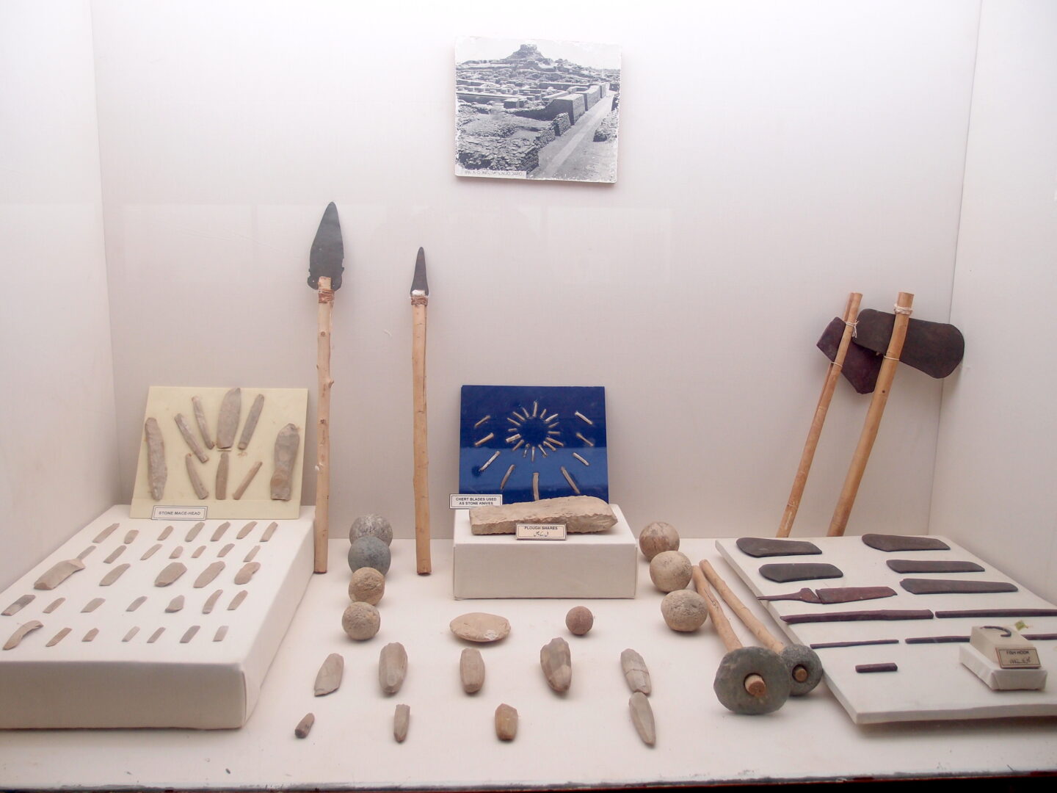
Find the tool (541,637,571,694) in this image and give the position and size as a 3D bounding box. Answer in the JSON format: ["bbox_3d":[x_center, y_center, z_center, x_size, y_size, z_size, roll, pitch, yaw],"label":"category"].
[{"bbox_3d":[0.040,0.346,1.114,0.040,0.034,0.118,1,10,-1],"label":"tool"}]

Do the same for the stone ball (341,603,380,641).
[{"bbox_3d":[-0.252,0.338,1.288,0.057,0.057,0.057,0,10,-4],"label":"stone ball"}]

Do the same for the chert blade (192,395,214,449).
[{"bbox_3d":[-0.620,0.049,1.629,0.015,0.112,0.008,-20,-17,-11],"label":"chert blade"}]

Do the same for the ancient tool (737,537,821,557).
[{"bbox_3d":[0.451,0.271,1.540,0.139,0.009,0.092,0,10,-8],"label":"ancient tool"}]

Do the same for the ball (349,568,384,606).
[{"bbox_3d":[-0.267,0.314,1.413,0.060,0.062,0.060,0,10,-4],"label":"ball"}]

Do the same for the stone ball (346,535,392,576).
[{"bbox_3d":[-0.251,0.253,1.349,0.068,0.067,0.068,0,10,-3],"label":"stone ball"}]

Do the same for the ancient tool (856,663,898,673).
[{"bbox_3d":[0.418,0.326,1.024,0.052,0.006,0.008,-1,10,-12],"label":"ancient tool"}]

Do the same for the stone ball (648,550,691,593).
[{"bbox_3d":[0.230,0.284,1.382,0.069,0.069,0.069,1,10,0],"label":"stone ball"}]

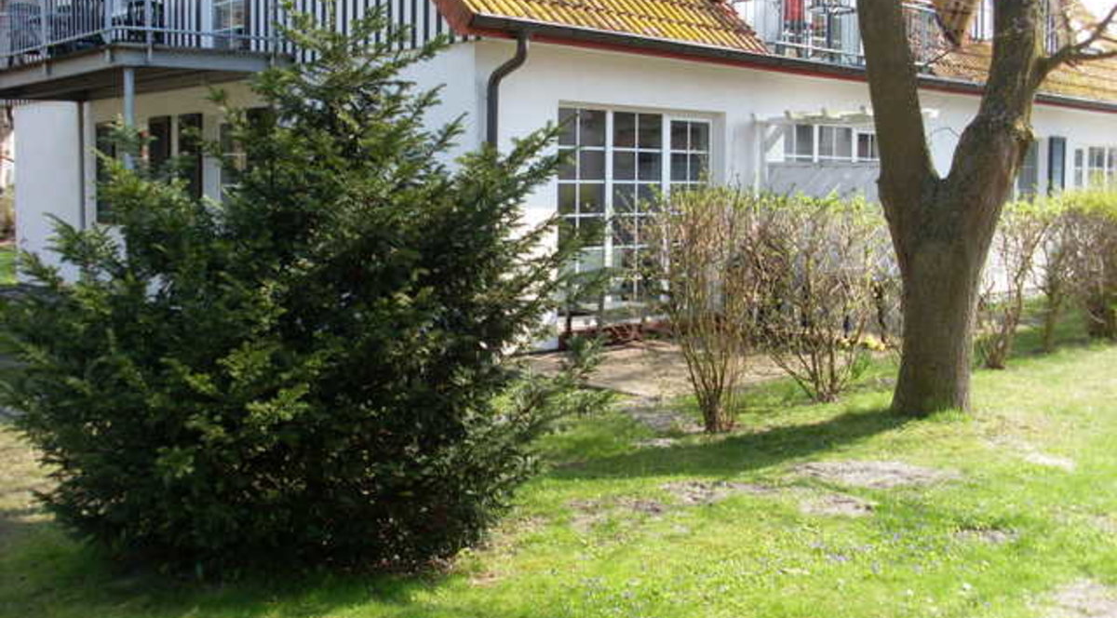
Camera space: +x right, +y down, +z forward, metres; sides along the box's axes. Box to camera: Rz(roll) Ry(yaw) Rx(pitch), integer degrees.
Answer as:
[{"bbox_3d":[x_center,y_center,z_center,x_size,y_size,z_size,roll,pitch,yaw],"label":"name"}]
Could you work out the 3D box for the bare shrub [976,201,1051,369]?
[{"bbox_3d":[3.984,-0.211,10.900,0.780,1.470,0.750,2,6,20],"label":"bare shrub"}]

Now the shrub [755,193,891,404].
[{"bbox_3d":[1.984,-0.077,9.250,1.030,1.540,0.950,1,6,12],"label":"shrub"}]

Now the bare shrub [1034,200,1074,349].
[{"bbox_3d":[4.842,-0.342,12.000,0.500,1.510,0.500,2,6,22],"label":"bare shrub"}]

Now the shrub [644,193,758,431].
[{"bbox_3d":[0.956,0.006,8.200,0.750,1.610,0.750,1,6,7],"label":"shrub"}]

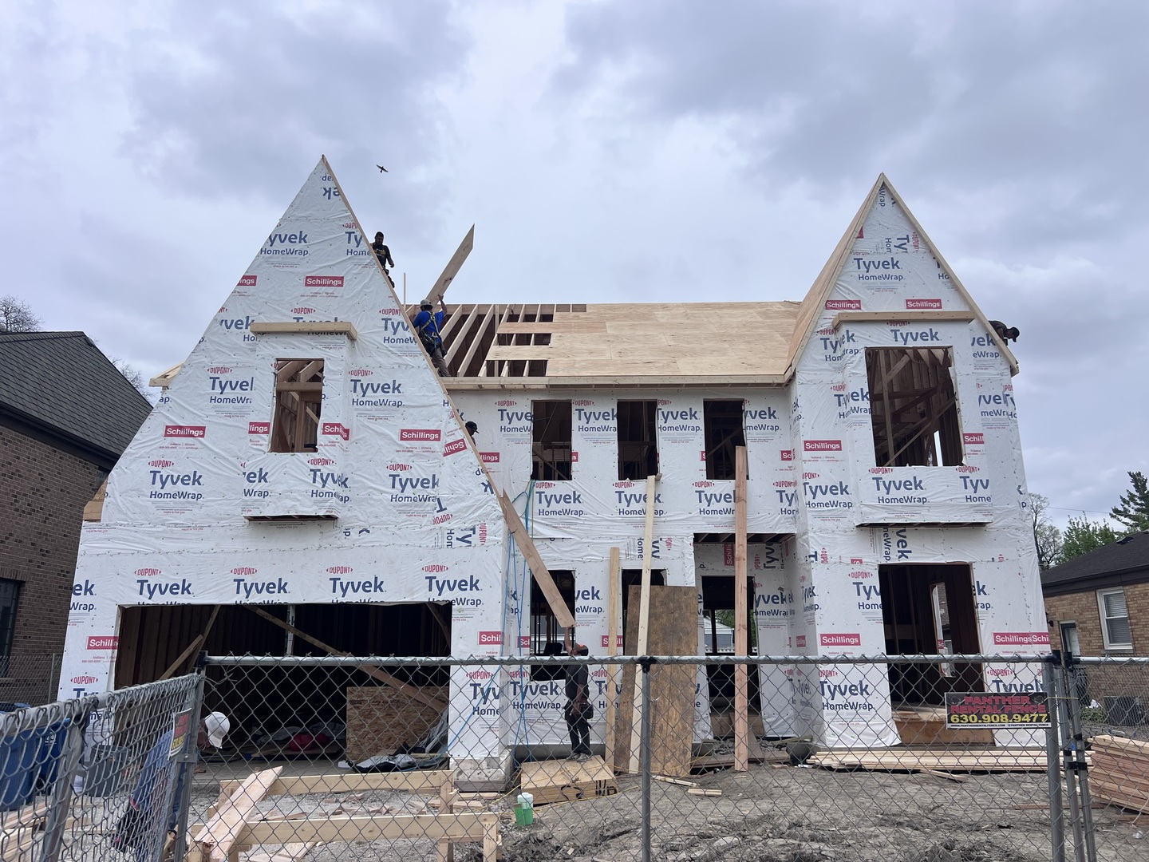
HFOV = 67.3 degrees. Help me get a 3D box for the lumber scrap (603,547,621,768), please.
[{"bbox_3d":[0.631,3.706,14.266,0.145,3.638,0.045,2,-21,1],"label":"lumber scrap"}]

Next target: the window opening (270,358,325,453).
[{"bbox_3d":[-4.183,-0.374,13.084,0.731,1.472,0.160,0,-15,0],"label":"window opening"}]

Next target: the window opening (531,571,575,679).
[{"bbox_3d":[-0.359,3.302,14.718,0.752,1.809,0.160,0,-15,0],"label":"window opening"}]

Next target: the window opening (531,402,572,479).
[{"bbox_3d":[-0.402,0.175,15.559,0.728,1.484,0.160,0,-15,0],"label":"window opening"}]

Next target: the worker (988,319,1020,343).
[{"bbox_3d":[7.827,-1.509,16.028,0.800,1.050,0.550,-3,-15,11],"label":"worker"}]

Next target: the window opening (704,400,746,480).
[{"bbox_3d":[2.723,0.163,15.557,0.741,1.492,0.160,0,-15,0],"label":"window opening"}]

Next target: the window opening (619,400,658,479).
[{"bbox_3d":[1.151,0.169,15.558,0.724,1.484,0.160,0,-15,0],"label":"window opening"}]

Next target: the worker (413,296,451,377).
[{"bbox_3d":[-2.690,-1.692,16.201,0.650,1.750,0.600,2,-15,-8],"label":"worker"}]

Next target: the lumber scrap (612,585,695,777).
[{"bbox_3d":[1.383,4.028,14.178,1.210,3.020,0.030,2,-23,6],"label":"lumber scrap"}]

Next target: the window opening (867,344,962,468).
[{"bbox_3d":[5.674,-0.405,14.462,1.451,2.077,0.160,0,-15,0],"label":"window opening"}]

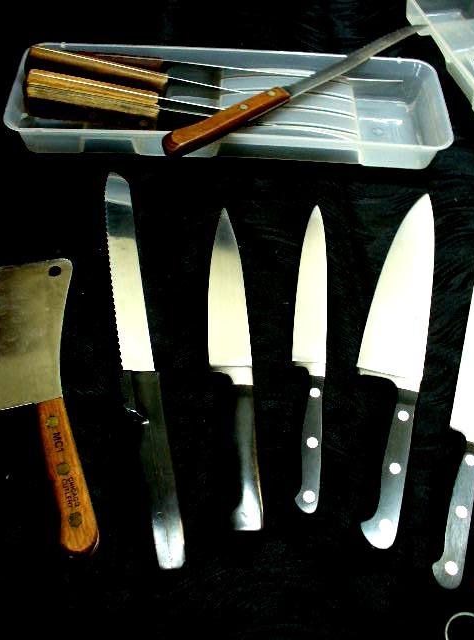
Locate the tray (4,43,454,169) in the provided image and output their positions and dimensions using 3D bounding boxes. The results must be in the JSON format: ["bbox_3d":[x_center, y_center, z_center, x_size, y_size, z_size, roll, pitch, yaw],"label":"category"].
[{"bbox_3d":[-0.006,-0.195,0.641,0.394,0.040,0.130,2,55,-1],"label":"tray"}]

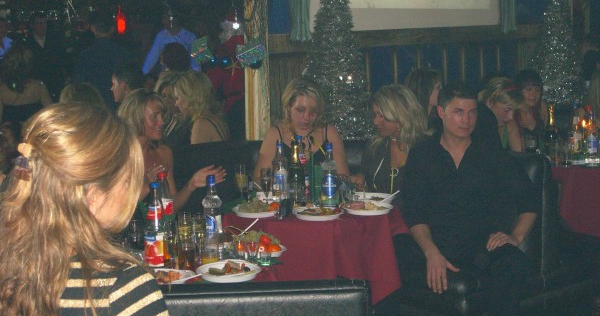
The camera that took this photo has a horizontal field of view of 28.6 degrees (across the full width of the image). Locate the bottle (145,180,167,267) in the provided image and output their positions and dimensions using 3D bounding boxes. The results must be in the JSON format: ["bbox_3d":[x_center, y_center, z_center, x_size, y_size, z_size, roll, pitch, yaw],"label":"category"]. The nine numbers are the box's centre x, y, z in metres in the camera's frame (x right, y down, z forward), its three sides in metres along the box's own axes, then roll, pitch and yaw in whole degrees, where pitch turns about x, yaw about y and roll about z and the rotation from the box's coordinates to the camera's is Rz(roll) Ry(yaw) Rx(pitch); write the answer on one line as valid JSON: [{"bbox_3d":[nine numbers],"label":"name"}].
[{"bbox_3d":[-0.525,0.240,4.264,0.072,0.303,0.072,-1,9,0],"label":"bottle"}]

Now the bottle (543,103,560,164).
[{"bbox_3d":[1.378,-0.123,6.439,0.083,0.320,0.083,0,9,0],"label":"bottle"}]

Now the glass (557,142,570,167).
[{"bbox_3d":[1.432,-0.026,6.398,0.075,0.140,0.075,0,9,0],"label":"glass"}]

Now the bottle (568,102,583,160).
[{"bbox_3d":[1.550,-0.150,6.612,0.077,0.320,0.077,0,9,0],"label":"bottle"}]

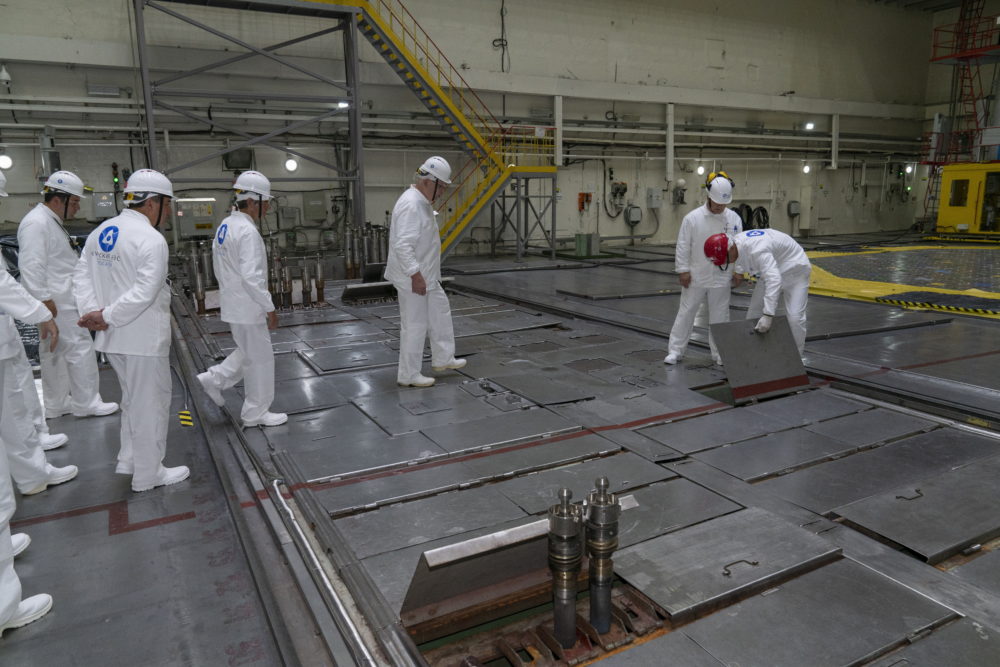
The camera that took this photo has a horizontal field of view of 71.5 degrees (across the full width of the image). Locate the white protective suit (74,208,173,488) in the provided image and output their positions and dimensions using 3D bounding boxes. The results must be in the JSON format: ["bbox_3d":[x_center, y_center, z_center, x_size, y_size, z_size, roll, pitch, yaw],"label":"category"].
[{"bbox_3d":[-2.124,0.078,3.918,0.560,1.538,0.460,8,14,38],"label":"white protective suit"}]

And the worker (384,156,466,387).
[{"bbox_3d":[-0.629,-0.516,5.864,0.700,1.900,0.550,-1,11,-1],"label":"worker"}]

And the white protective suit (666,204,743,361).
[{"bbox_3d":[1.909,-0.457,6.555,0.660,1.500,0.400,0,11,7],"label":"white protective suit"}]

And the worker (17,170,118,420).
[{"bbox_3d":[-3.264,-0.293,5.242,0.660,1.828,0.570,-10,14,-38],"label":"worker"}]

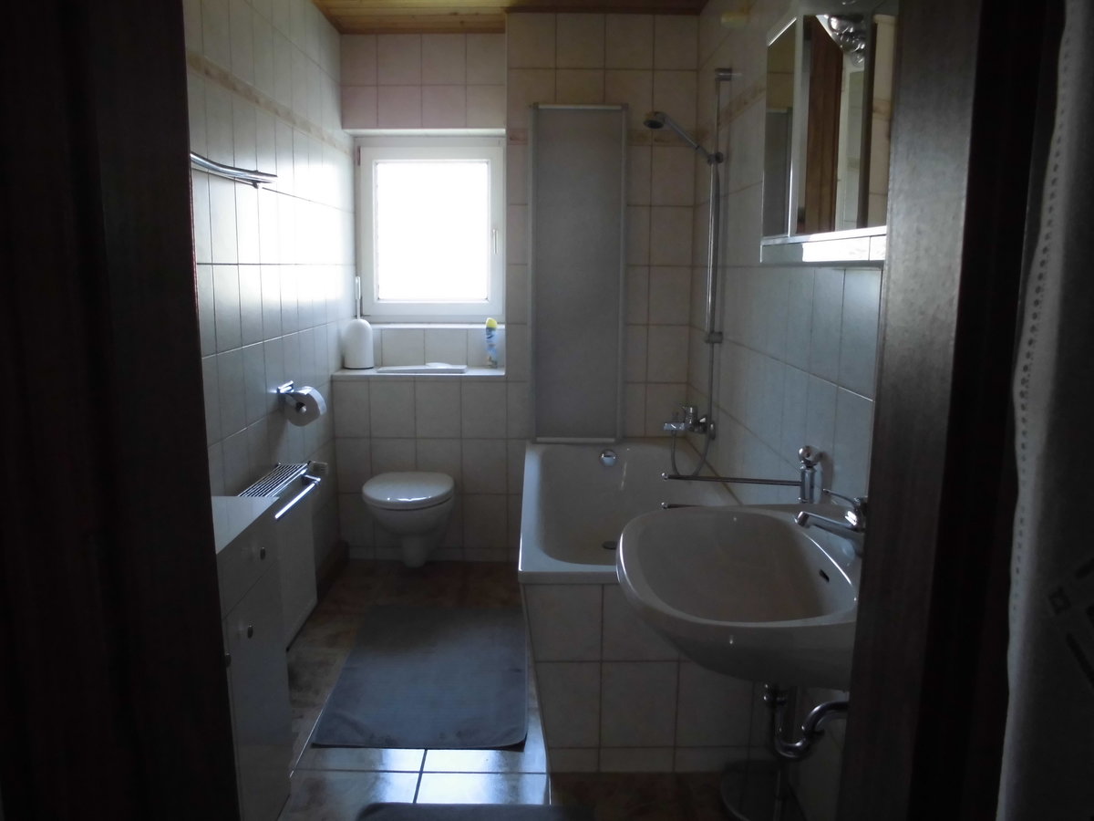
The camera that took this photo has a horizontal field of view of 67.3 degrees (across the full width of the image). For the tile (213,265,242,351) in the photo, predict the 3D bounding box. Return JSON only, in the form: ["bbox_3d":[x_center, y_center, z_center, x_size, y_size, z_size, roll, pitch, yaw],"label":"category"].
[{"bbox_3d":[-0.924,-0.294,2.366,0.010,0.247,0.199,0,10,0],"label":"tile"}]

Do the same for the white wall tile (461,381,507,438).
[{"bbox_3d":[-0.271,0.001,3.588,0.198,0.249,0.010,0,10,0],"label":"white wall tile"}]

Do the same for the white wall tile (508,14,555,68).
[{"bbox_3d":[-0.067,-1.496,3.337,0.199,0.215,0.010,0,10,0],"label":"white wall tile"}]

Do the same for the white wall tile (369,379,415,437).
[{"bbox_3d":[-0.673,-0.003,3.597,0.200,0.250,0.010,0,10,0],"label":"white wall tile"}]

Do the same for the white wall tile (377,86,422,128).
[{"bbox_3d":[-0.664,-1.375,3.728,0.198,0.184,0.010,0,10,0],"label":"white wall tile"}]

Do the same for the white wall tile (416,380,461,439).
[{"bbox_3d":[-0.473,-0.002,3.598,0.200,0.250,0.010,0,10,0],"label":"white wall tile"}]

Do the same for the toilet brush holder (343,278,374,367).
[{"bbox_3d":[-0.866,-0.400,3.764,0.127,0.418,0.127,0,10,0],"label":"toilet brush holder"}]

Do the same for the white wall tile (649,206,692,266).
[{"bbox_3d":[0.522,-0.730,3.459,0.183,0.247,0.010,0,10,0],"label":"white wall tile"}]

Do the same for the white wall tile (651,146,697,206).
[{"bbox_3d":[0.524,-0.972,3.416,0.184,0.241,0.010,0,10,0],"label":"white wall tile"}]

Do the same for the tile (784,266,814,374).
[{"bbox_3d":[0.634,-0.229,2.056,0.010,0.249,0.198,0,10,-1],"label":"tile"}]

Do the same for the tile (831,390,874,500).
[{"bbox_3d":[0.610,0.090,1.627,0.010,0.247,0.199,0,10,0],"label":"tile"}]

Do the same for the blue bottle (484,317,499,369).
[{"bbox_3d":[-0.254,-0.309,3.783,0.056,0.235,0.056,0,10,0],"label":"blue bottle"}]

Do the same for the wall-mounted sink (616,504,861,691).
[{"bbox_3d":[0.373,0.344,1.436,0.510,0.205,0.600,0,10,0],"label":"wall-mounted sink"}]

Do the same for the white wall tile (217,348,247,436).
[{"bbox_3d":[-0.925,-0.049,2.408,0.010,0.247,0.199,0,10,0],"label":"white wall tile"}]

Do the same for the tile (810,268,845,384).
[{"bbox_3d":[0.621,-0.190,1.812,0.010,0.249,0.198,0,10,0],"label":"tile"}]

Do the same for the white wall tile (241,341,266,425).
[{"bbox_3d":[-0.934,-0.085,2.626,0.010,0.250,0.200,0,10,0],"label":"white wall tile"}]

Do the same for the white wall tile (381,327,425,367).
[{"bbox_3d":[-0.673,-0.294,3.860,0.200,0.186,0.010,0,10,0],"label":"white wall tile"}]

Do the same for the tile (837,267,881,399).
[{"bbox_3d":[0.635,-0.160,1.661,0.010,0.250,0.200,0,10,0],"label":"tile"}]

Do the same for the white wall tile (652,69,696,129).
[{"bbox_3d":[0.525,-1.266,3.365,0.184,0.240,0.010,0,10,0],"label":"white wall tile"}]

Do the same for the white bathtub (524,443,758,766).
[{"bbox_3d":[0.273,0.556,2.919,0.700,0.570,1.570,0,10,0],"label":"white bathtub"}]

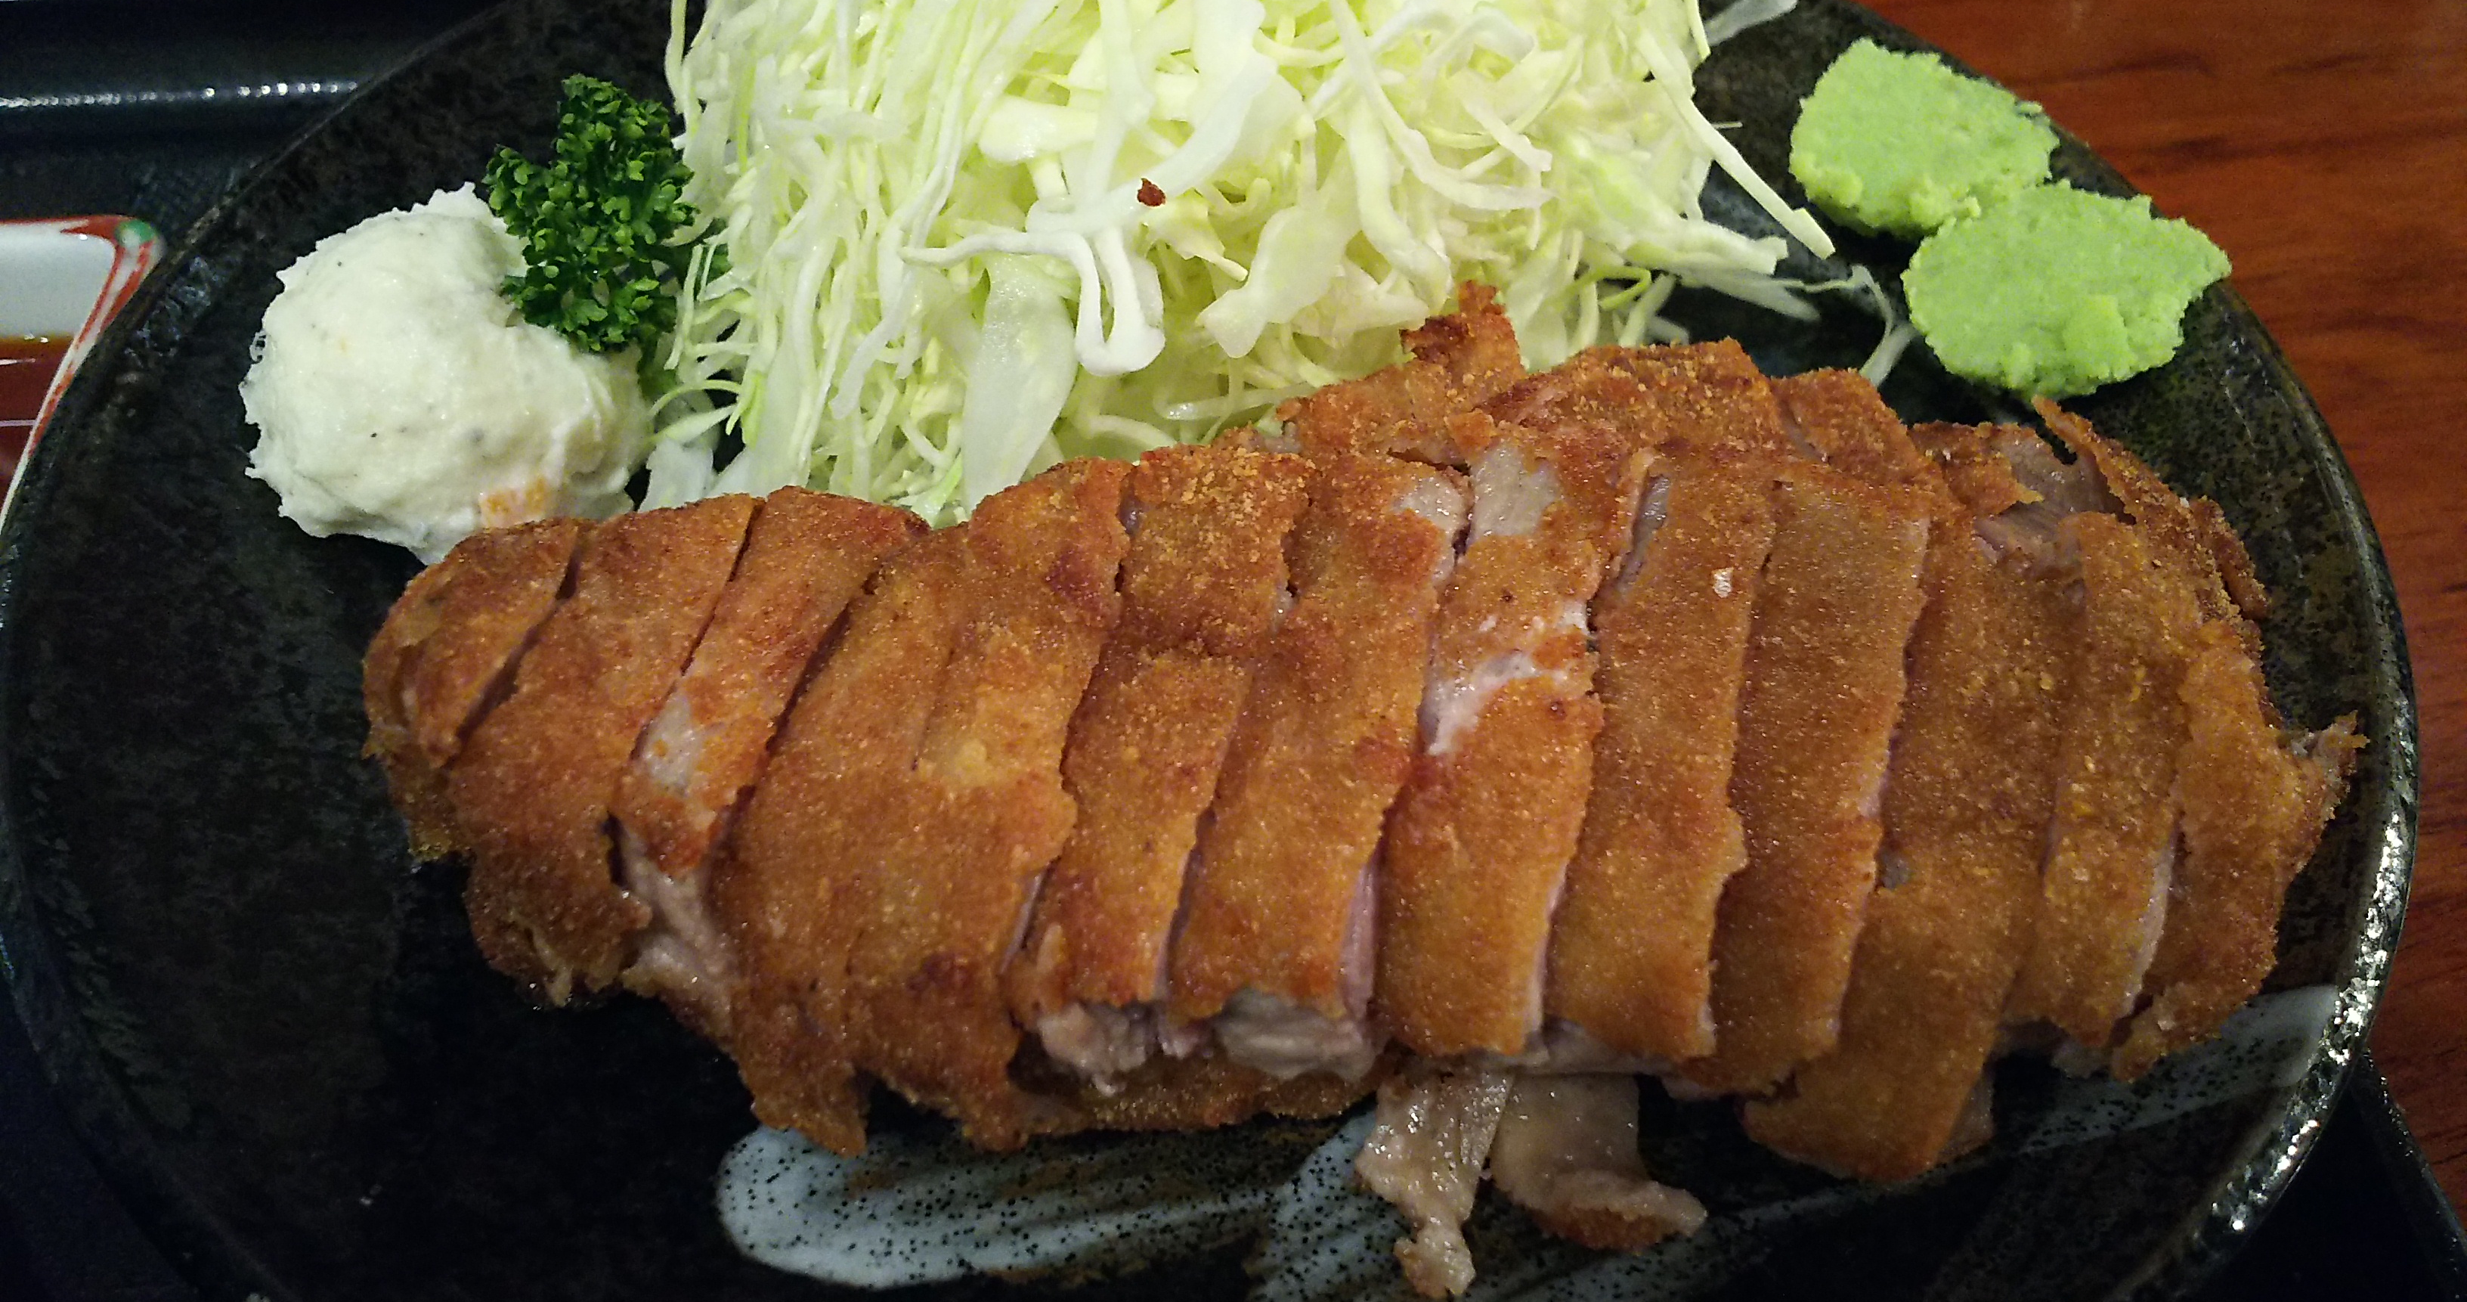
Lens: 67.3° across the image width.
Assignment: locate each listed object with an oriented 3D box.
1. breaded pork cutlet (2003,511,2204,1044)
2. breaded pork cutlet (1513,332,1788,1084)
[{"bbox_3d":[0.093,0.011,0.196,0.013,0.021,0.055,18,52,13],"label":"breaded pork cutlet"},{"bbox_3d":[0.047,0.001,0.203,0.016,0.022,0.085,12,51,9],"label":"breaded pork cutlet"}]

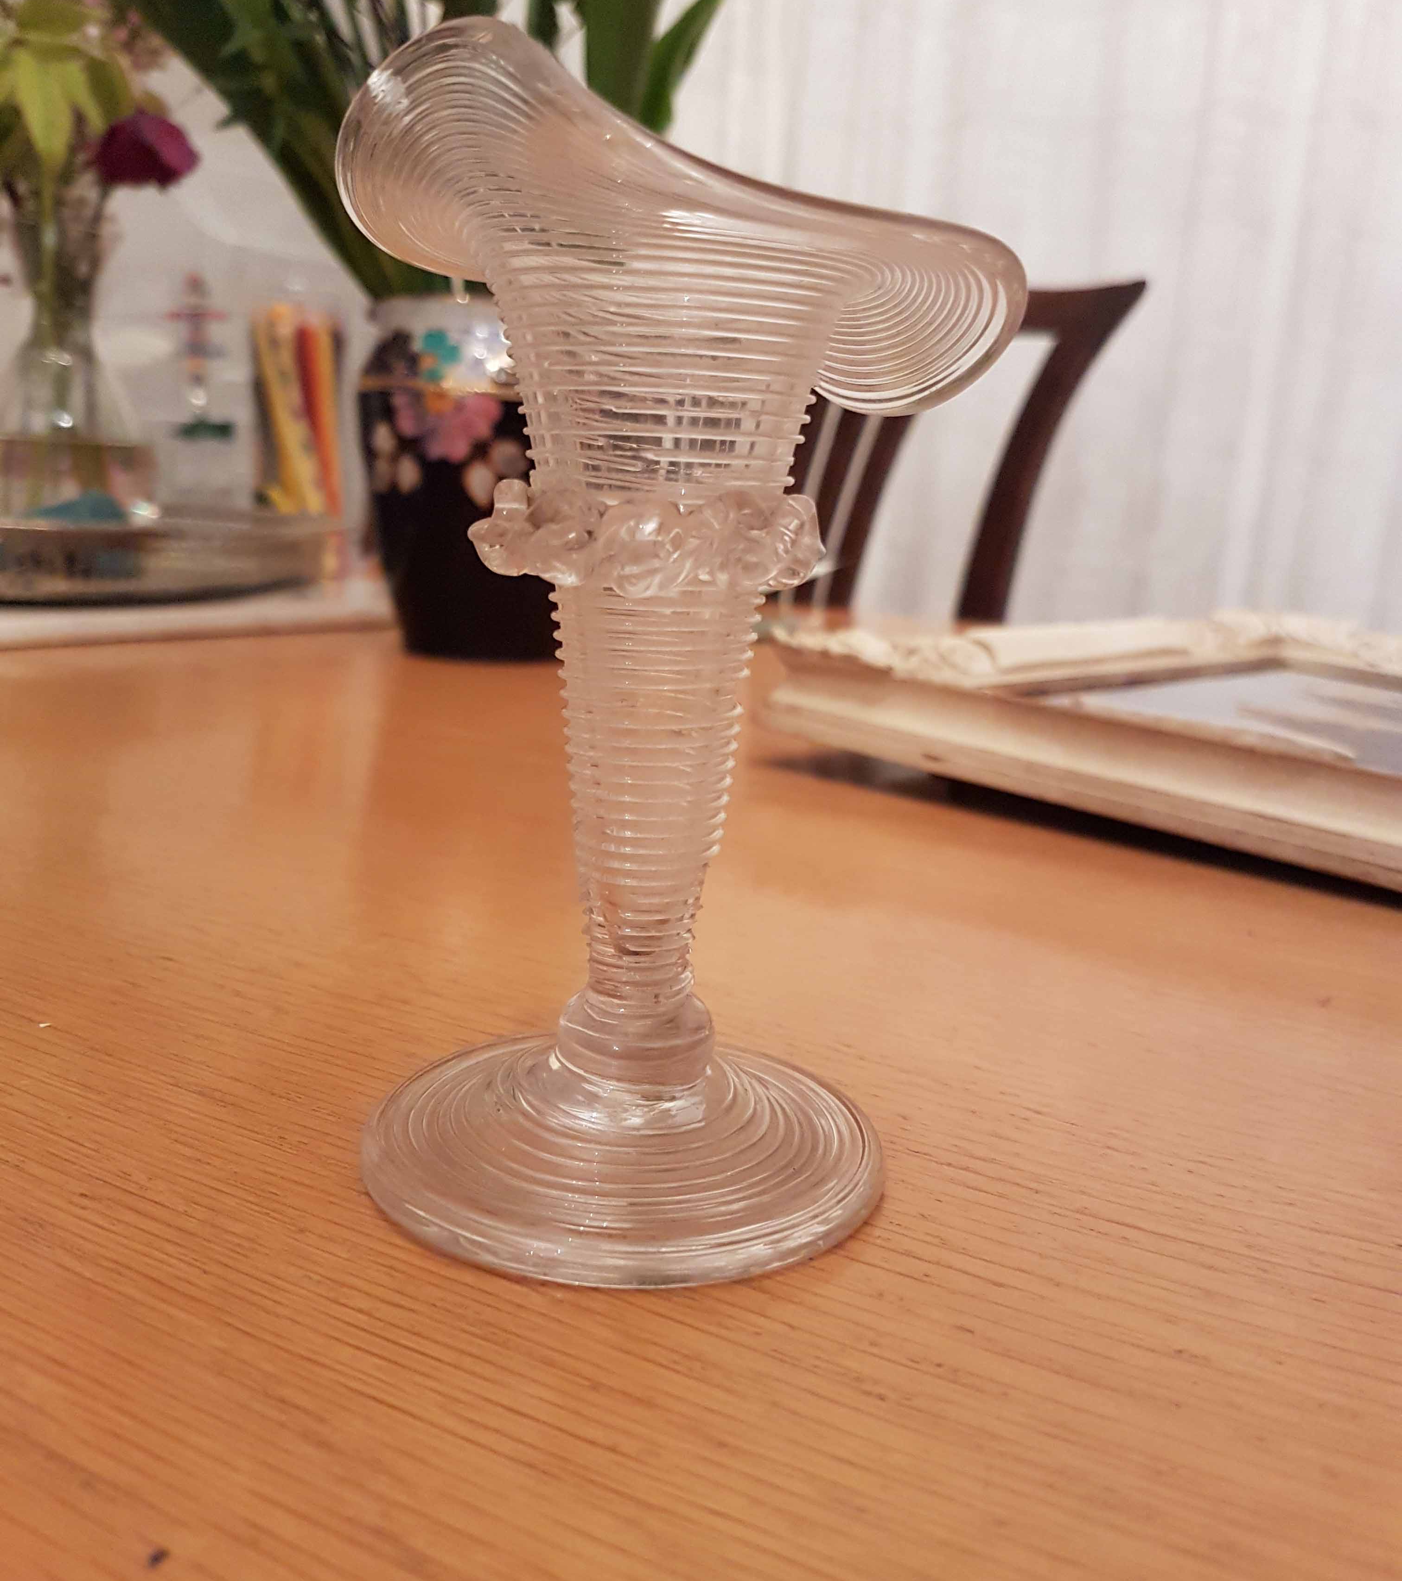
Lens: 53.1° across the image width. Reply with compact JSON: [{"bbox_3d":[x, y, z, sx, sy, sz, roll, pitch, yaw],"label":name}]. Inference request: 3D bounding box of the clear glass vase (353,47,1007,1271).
[{"bbox_3d":[-0.006,-0.019,0.193,0.087,0.148,0.087,15,17,41],"label":"clear glass vase"}]

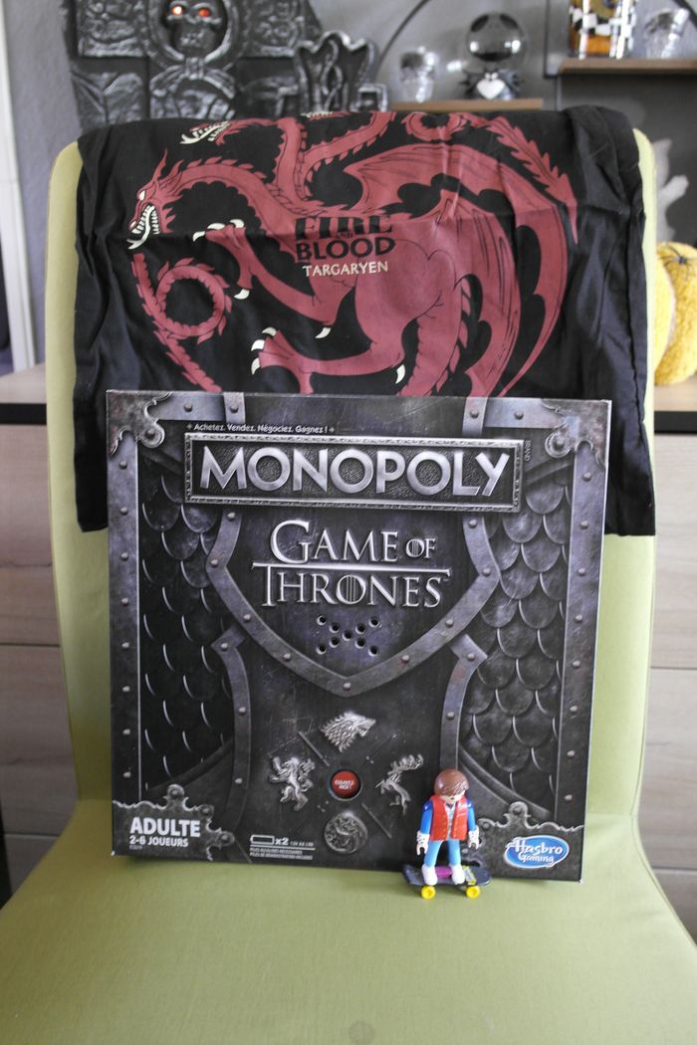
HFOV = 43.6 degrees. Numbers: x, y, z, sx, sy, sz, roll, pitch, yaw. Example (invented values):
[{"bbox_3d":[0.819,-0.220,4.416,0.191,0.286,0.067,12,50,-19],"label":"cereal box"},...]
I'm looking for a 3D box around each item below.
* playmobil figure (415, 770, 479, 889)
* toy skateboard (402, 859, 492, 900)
[{"bbox_3d":[0.061,0.182,0.534,0.036,0.072,0.021,-2,14,-7],"label":"playmobil figure"},{"bbox_3d":[0.062,0.222,0.541,0.054,0.014,0.019,-1,14,-3],"label":"toy skateboard"}]

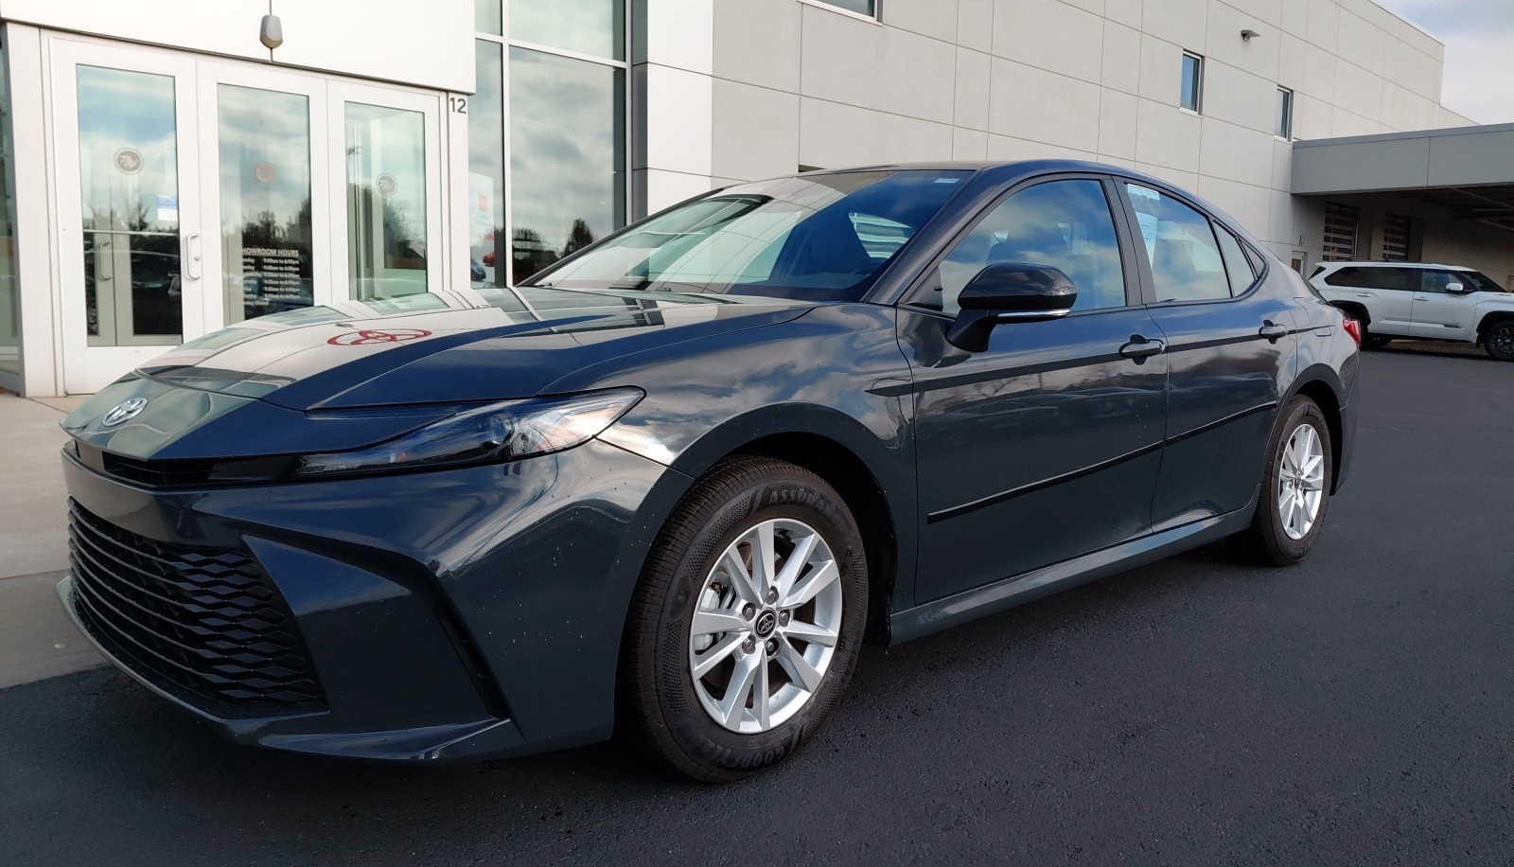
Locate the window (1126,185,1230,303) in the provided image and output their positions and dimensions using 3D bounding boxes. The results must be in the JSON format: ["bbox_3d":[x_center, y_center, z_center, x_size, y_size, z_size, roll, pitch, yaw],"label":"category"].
[{"bbox_3d":[1.421,-0.636,3.697,0.632,0.397,0.060,-6,-8,-43],"label":"window"}]

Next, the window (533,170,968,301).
[{"bbox_3d":[-0.096,-0.569,3.308,1.500,0.130,0.900,6,42,47],"label":"window"}]

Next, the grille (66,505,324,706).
[{"bbox_3d":[-1.265,0.297,2.305,0.180,0.340,1.360,-6,8,-43],"label":"grille"}]

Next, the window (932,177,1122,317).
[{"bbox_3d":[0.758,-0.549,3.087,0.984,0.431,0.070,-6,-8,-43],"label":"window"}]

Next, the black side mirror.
[{"bbox_3d":[0.614,-0.310,2.670,0.235,0.215,0.225,-6,8,-43],"label":"black side mirror"}]

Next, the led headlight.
[{"bbox_3d":[-0.508,-0.005,2.007,0.610,0.160,0.300,-6,8,-43],"label":"led headlight"}]

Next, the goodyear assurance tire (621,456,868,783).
[{"bbox_3d":[-0.040,0.393,2.381,0.660,0.660,0.220,-6,8,-43],"label":"goodyear assurance tire"}]

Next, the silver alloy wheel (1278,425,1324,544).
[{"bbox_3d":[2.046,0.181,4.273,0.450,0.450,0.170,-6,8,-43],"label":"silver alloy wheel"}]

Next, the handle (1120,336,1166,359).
[{"bbox_3d":[1.134,-0.253,3.240,0.255,0.060,0.055,-6,8,-43],"label":"handle"}]

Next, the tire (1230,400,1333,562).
[{"bbox_3d":[2.031,0.179,4.290,0.660,0.660,0.220,-6,8,-43],"label":"tire"}]

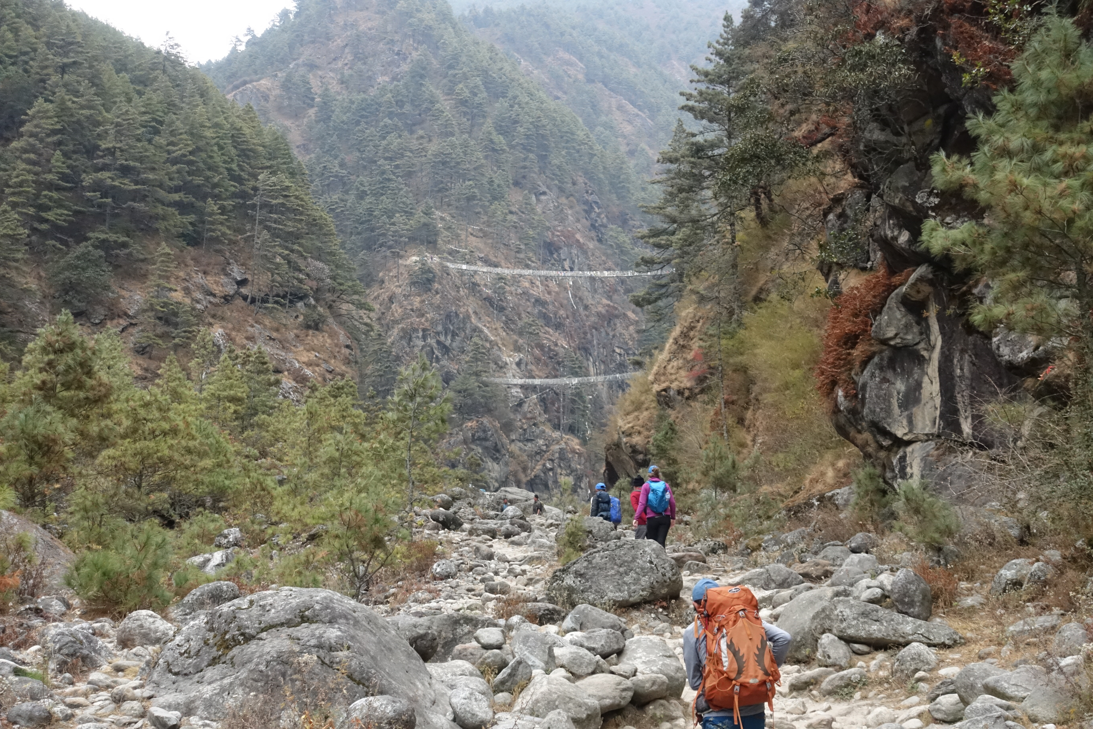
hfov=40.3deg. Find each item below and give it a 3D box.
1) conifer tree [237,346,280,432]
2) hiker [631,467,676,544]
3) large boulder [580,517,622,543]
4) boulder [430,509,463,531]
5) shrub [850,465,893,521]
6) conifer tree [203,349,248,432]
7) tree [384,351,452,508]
[{"bbox_3d":[-12.187,1.193,62.791,1.800,4.000,1.800,0,-6,0],"label":"conifer tree"},{"bbox_3d":[1.549,2.303,21.412,0.600,1.690,0.480,1,-6,-10],"label":"hiker"},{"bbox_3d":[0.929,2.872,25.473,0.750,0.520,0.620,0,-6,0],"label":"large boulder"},{"bbox_3d":[-2.474,3.880,36.971,0.800,0.560,0.620,0,-6,0],"label":"boulder"},{"bbox_3d":[5.242,2.061,23.951,0.650,0.930,0.620,0,-6,0],"label":"shrub"},{"bbox_3d":[-12.950,1.235,59.801,1.850,3.800,1.850,0,-6,0],"label":"conifer tree"},{"bbox_3d":[-2.841,1.762,32.791,1.450,4.000,1.450,0,-6,0],"label":"tree"}]

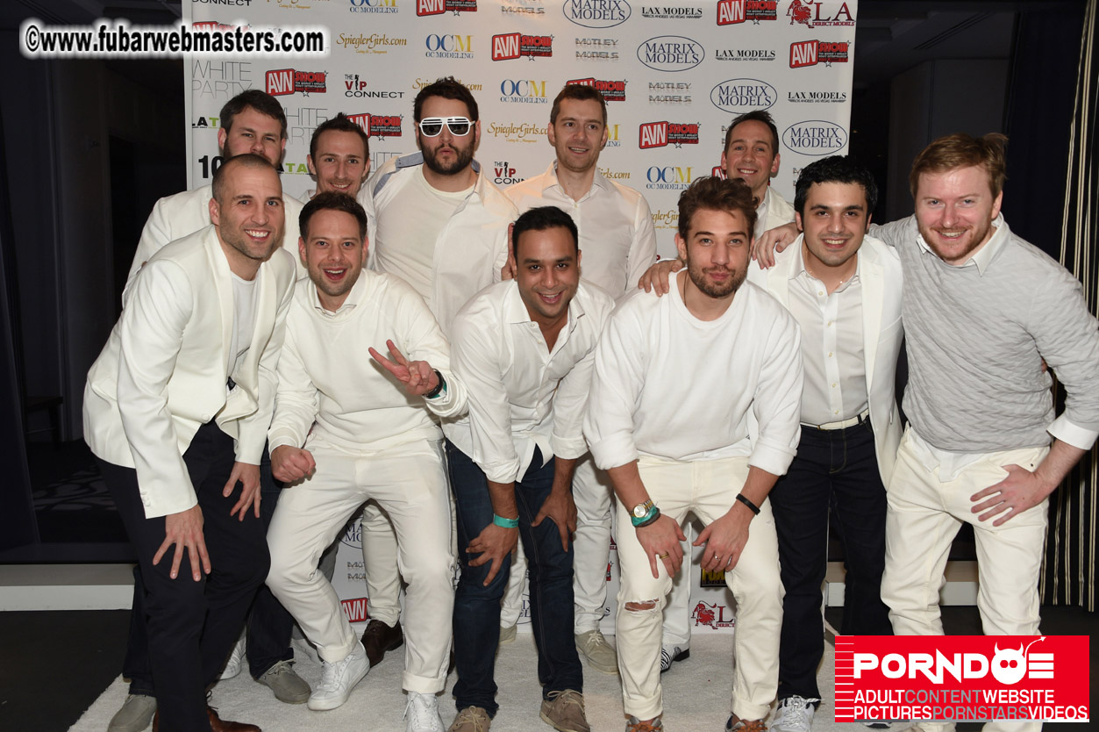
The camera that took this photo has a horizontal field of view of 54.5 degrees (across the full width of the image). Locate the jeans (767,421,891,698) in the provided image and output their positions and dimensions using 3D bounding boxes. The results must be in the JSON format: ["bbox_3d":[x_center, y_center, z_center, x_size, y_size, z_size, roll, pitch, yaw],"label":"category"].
[{"bbox_3d":[0.752,0.540,2.860,0.350,0.830,0.310,3,8,11],"label":"jeans"}]

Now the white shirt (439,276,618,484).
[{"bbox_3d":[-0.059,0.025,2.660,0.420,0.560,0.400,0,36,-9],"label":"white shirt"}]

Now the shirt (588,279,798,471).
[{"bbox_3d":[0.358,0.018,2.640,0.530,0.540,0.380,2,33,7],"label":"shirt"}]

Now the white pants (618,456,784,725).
[{"bbox_3d":[0.384,0.569,2.857,0.420,0.750,0.450,2,8,4],"label":"white pants"}]

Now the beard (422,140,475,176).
[{"bbox_3d":[-0.288,-0.598,3.050,0.150,0.115,0.110,0,8,-5],"label":"beard"}]

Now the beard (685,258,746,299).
[{"bbox_3d":[0.378,-0.202,2.420,0.135,0.100,0.100,2,8,6],"label":"beard"}]

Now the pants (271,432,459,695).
[{"bbox_3d":[-0.520,0.510,2.920,0.450,0.800,0.440,2,8,7],"label":"pants"}]

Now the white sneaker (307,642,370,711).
[{"bbox_3d":[-0.616,0.900,3.150,0.110,0.120,0.290,4,8,18],"label":"white sneaker"}]

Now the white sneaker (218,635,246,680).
[{"bbox_3d":[-1.008,0.879,3.374,0.105,0.115,0.295,1,8,0],"label":"white sneaker"}]

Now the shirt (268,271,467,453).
[{"bbox_3d":[-0.475,-0.018,2.847,0.520,0.490,0.380,2,8,3],"label":"shirt"}]

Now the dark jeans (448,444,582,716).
[{"bbox_3d":[-0.091,0.537,2.850,0.350,0.820,0.370,0,8,-5],"label":"dark jeans"}]

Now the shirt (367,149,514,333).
[{"bbox_3d":[-0.313,-0.239,3.100,0.480,0.720,0.330,1,13,-3],"label":"shirt"}]

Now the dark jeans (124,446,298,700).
[{"bbox_3d":[-0.994,0.484,3.120,0.460,0.880,0.360,0,8,-9],"label":"dark jeans"}]

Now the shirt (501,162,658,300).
[{"bbox_3d":[0.093,-0.240,3.160,0.470,0.700,0.300,1,11,0],"label":"shirt"}]

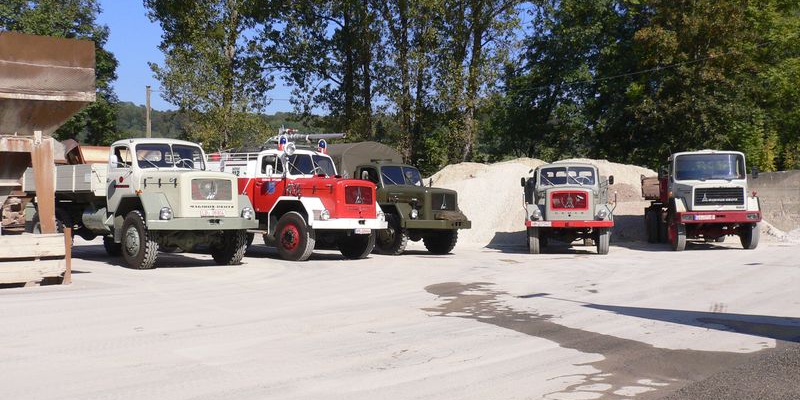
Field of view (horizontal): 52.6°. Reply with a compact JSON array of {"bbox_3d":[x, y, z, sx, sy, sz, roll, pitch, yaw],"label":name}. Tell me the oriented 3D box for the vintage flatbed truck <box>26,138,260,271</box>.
[{"bbox_3d":[-6.404,0.048,19.024,2.500,2.720,7.500,1,-1,-42],"label":"vintage flatbed truck"}]

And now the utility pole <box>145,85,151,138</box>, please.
[{"bbox_3d":[-13.669,-2.450,44.000,0.240,7.700,0.240,-1,0,0],"label":"utility pole"}]

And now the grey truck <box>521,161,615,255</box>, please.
[{"bbox_3d":[5.164,0.196,25.050,2.420,2.600,6.500,0,0,10],"label":"grey truck"}]

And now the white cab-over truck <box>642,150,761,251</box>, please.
[{"bbox_3d":[10.478,0.032,28.615,2.500,3.020,7.300,0,0,8],"label":"white cab-over truck"}]

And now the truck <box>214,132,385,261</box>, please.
[{"bbox_3d":[-3.728,-0.144,20.827,7.100,3.150,2.450,0,-1,42],"label":"truck"}]

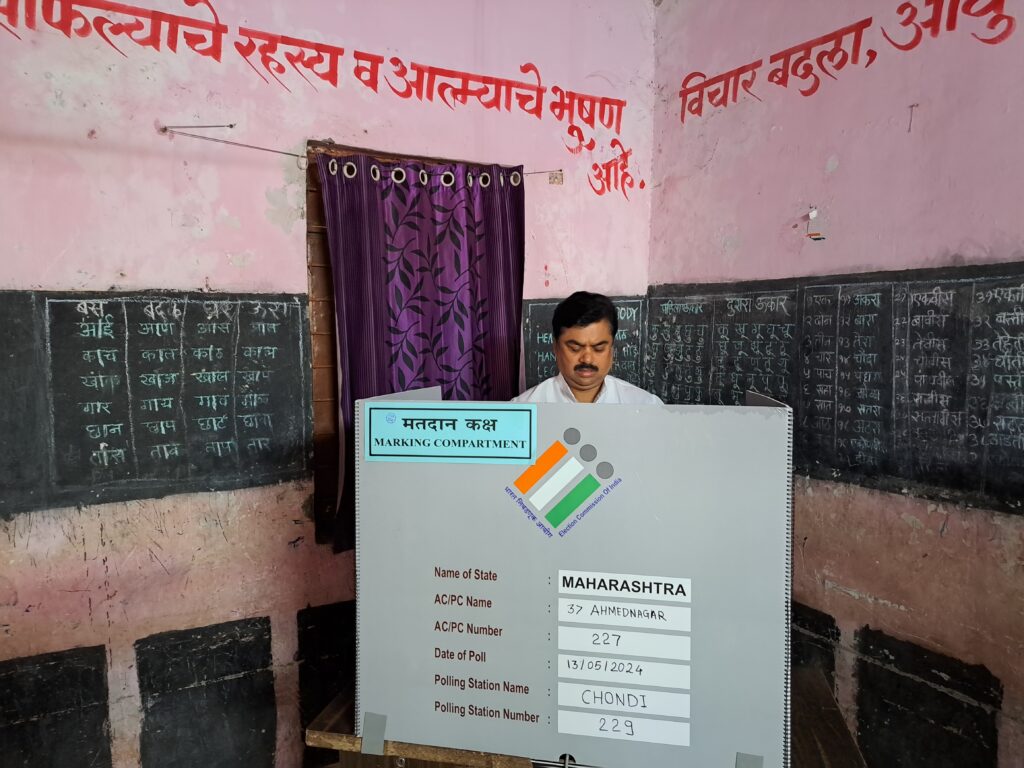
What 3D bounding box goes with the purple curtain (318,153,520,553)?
[{"bbox_3d":[-0.302,-0.120,2.659,0.821,1.405,0.120,-3,5,-31],"label":"purple curtain"}]

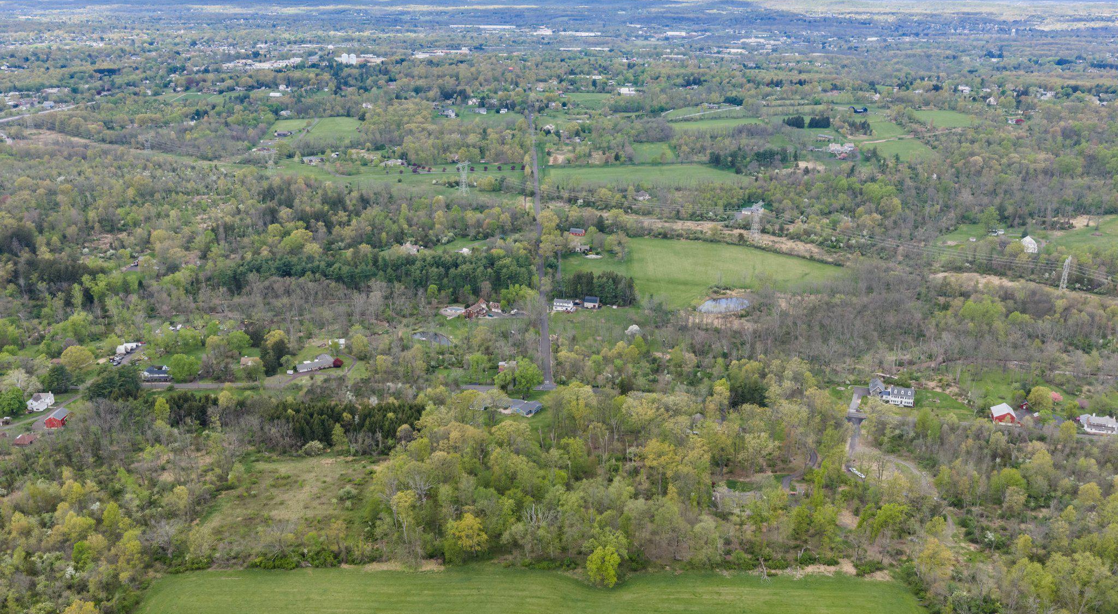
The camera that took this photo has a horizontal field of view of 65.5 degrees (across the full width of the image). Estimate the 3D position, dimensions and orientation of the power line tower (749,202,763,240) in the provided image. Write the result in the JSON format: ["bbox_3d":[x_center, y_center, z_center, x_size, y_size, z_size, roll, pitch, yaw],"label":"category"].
[{"bbox_3d":[180.998,-78.625,795.855,8.000,34.500,20.500,15,25,36],"label":"power line tower"}]

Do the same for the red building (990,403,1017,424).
[{"bbox_3d":[233.192,56.049,455.153,10.400,7.400,11.600,6,21,15],"label":"red building"}]

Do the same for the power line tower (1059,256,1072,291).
[{"bbox_3d":[383.954,-23.778,659.837,7.500,28.500,20.000,15,25,36],"label":"power line tower"}]

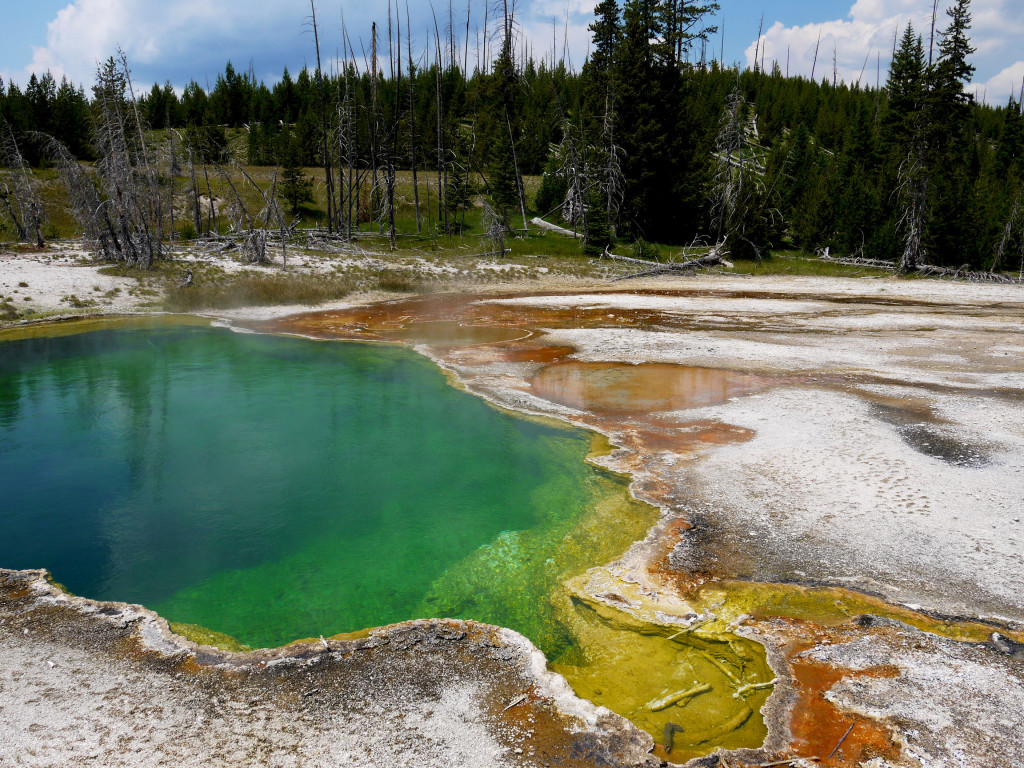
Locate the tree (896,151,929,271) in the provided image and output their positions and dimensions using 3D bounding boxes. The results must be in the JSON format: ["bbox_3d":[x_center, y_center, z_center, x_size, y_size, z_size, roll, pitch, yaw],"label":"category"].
[{"bbox_3d":[18.606,-8.014,41.231,1.383,5.615,1.300,0,10,0],"label":"tree"}]

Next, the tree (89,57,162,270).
[{"bbox_3d":[-19.001,-10.967,43.743,3.484,9.866,3.200,0,10,0],"label":"tree"}]

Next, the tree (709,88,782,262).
[{"bbox_3d":[11.997,-10.862,45.795,3.455,8.767,3.000,0,10,0],"label":"tree"}]

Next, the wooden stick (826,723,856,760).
[{"bbox_3d":[1.395,1.497,3.746,0.014,0.013,0.332,8,13,37],"label":"wooden stick"}]

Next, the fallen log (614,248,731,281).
[{"bbox_3d":[7.264,-5.477,40.677,7.850,1.150,1.200,-8,13,-39],"label":"fallen log"}]

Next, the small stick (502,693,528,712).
[{"bbox_3d":[0.014,1.445,4.025,0.020,0.015,0.159,8,13,38],"label":"small stick"}]

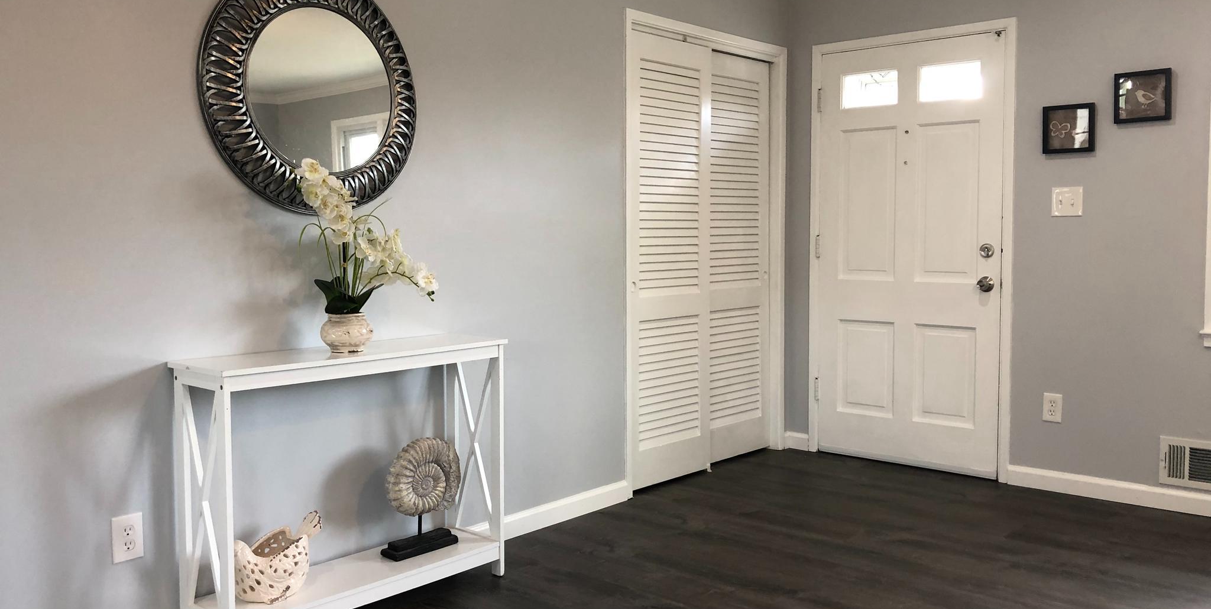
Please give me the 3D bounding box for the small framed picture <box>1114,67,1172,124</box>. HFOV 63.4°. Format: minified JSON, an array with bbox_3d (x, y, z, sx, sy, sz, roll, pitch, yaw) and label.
[{"bbox_3d":[2.212,-0.858,4.036,0.206,0.203,0.025,4,6,42],"label":"small framed picture"}]

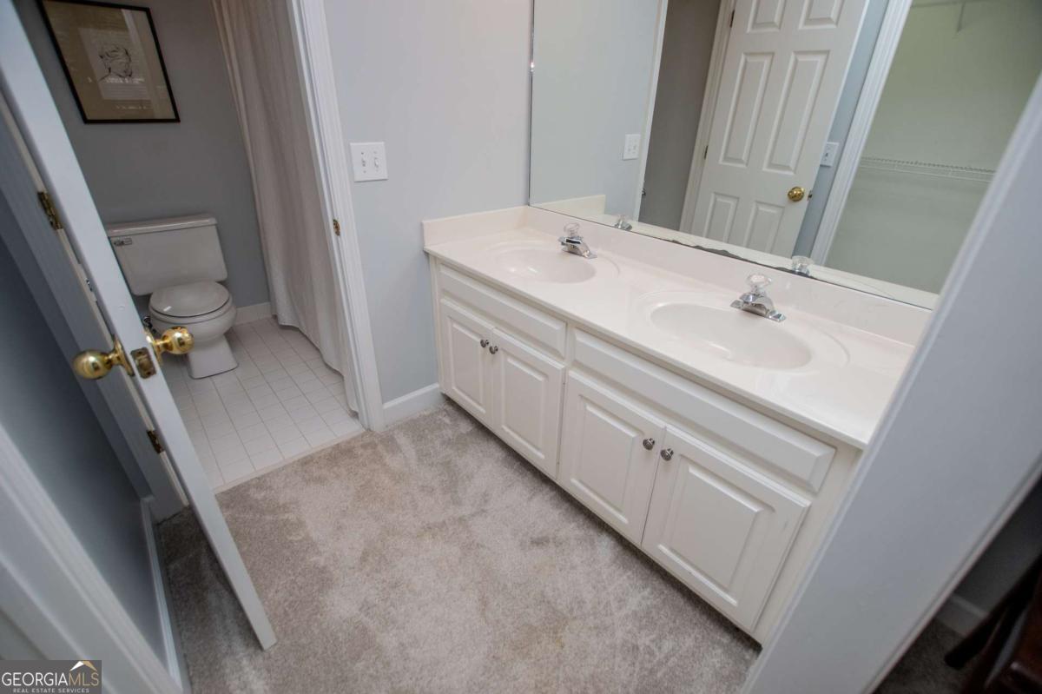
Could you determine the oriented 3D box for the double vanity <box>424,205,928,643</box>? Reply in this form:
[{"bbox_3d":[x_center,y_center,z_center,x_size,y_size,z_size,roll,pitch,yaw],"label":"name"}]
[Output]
[{"bbox_3d":[0.323,0.099,1.604,0.574,0.887,1.540,-22,37,-37],"label":"double vanity"}]

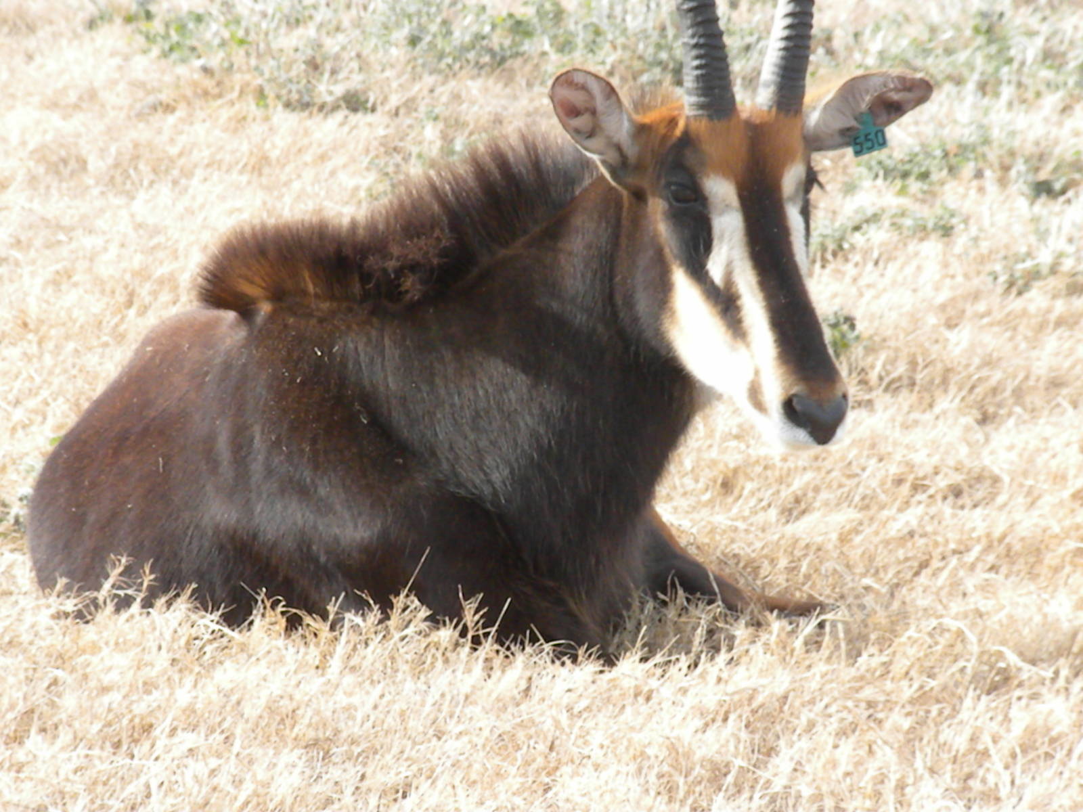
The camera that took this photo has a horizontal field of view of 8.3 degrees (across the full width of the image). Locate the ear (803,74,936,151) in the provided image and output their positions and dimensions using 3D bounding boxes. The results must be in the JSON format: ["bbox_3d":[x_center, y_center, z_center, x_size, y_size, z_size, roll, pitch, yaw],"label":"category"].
[{"bbox_3d":[0.388,-0.350,8.870,0.170,0.080,0.060,-19,19,-7],"label":"ear"}]

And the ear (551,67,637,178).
[{"bbox_3d":[0.062,-0.335,8.750,0.080,0.160,0.060,-37,9,9],"label":"ear"}]

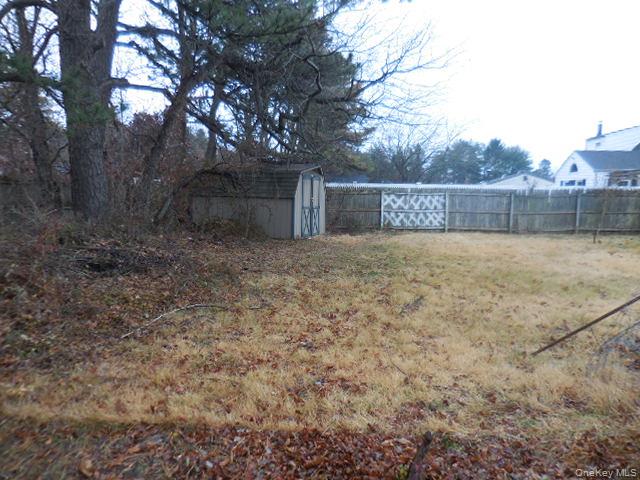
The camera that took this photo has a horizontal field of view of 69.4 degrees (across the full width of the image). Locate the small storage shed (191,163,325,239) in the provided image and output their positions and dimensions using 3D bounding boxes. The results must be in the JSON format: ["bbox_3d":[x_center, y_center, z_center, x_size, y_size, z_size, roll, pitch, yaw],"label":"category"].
[{"bbox_3d":[-1.791,-1.291,14.955,3.720,2.200,2.460,3,6,21],"label":"small storage shed"}]

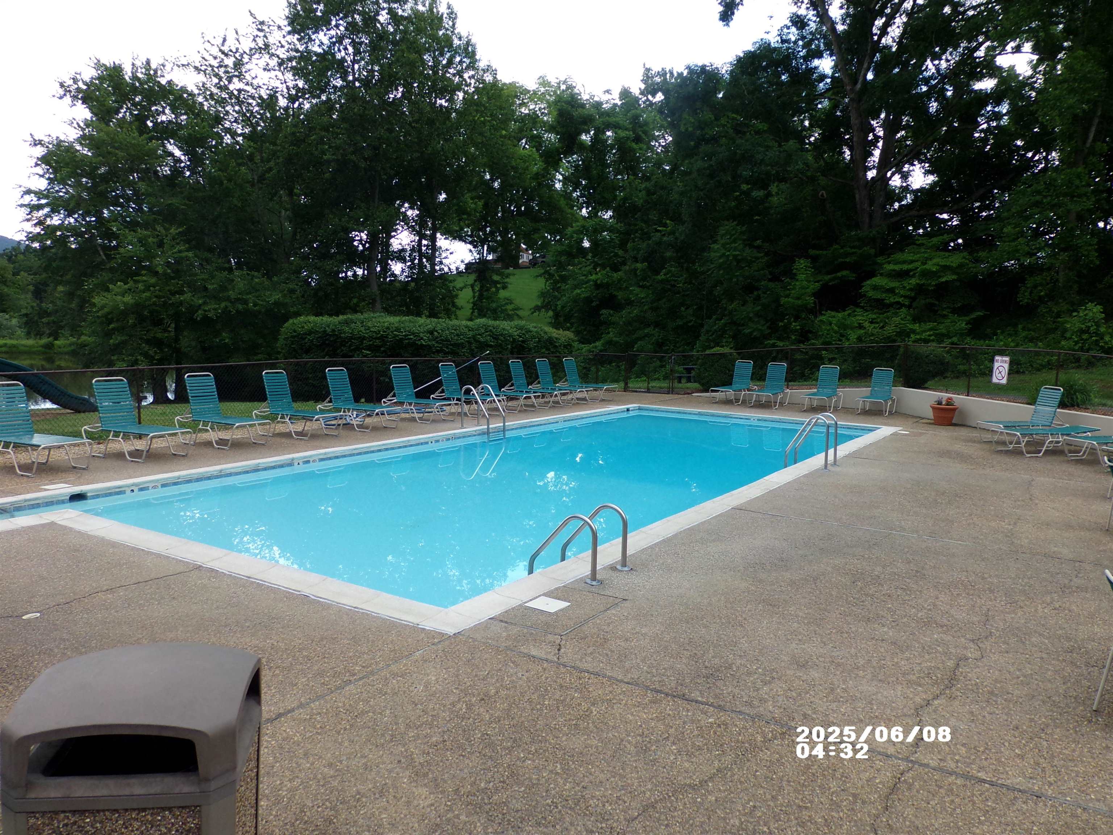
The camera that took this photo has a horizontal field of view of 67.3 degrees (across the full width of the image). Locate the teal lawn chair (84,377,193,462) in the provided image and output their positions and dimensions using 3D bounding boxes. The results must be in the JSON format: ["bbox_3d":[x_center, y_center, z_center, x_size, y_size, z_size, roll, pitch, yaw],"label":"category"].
[{"bbox_3d":[-6.109,0.015,12.171,1.479,1.096,0.700,4,7,26],"label":"teal lawn chair"}]

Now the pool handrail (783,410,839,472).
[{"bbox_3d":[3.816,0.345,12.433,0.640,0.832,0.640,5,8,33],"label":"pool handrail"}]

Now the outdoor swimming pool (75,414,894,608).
[{"bbox_3d":[0.555,1.200,13.430,5.963,1.300,13.955,5,8,33],"label":"outdoor swimming pool"}]

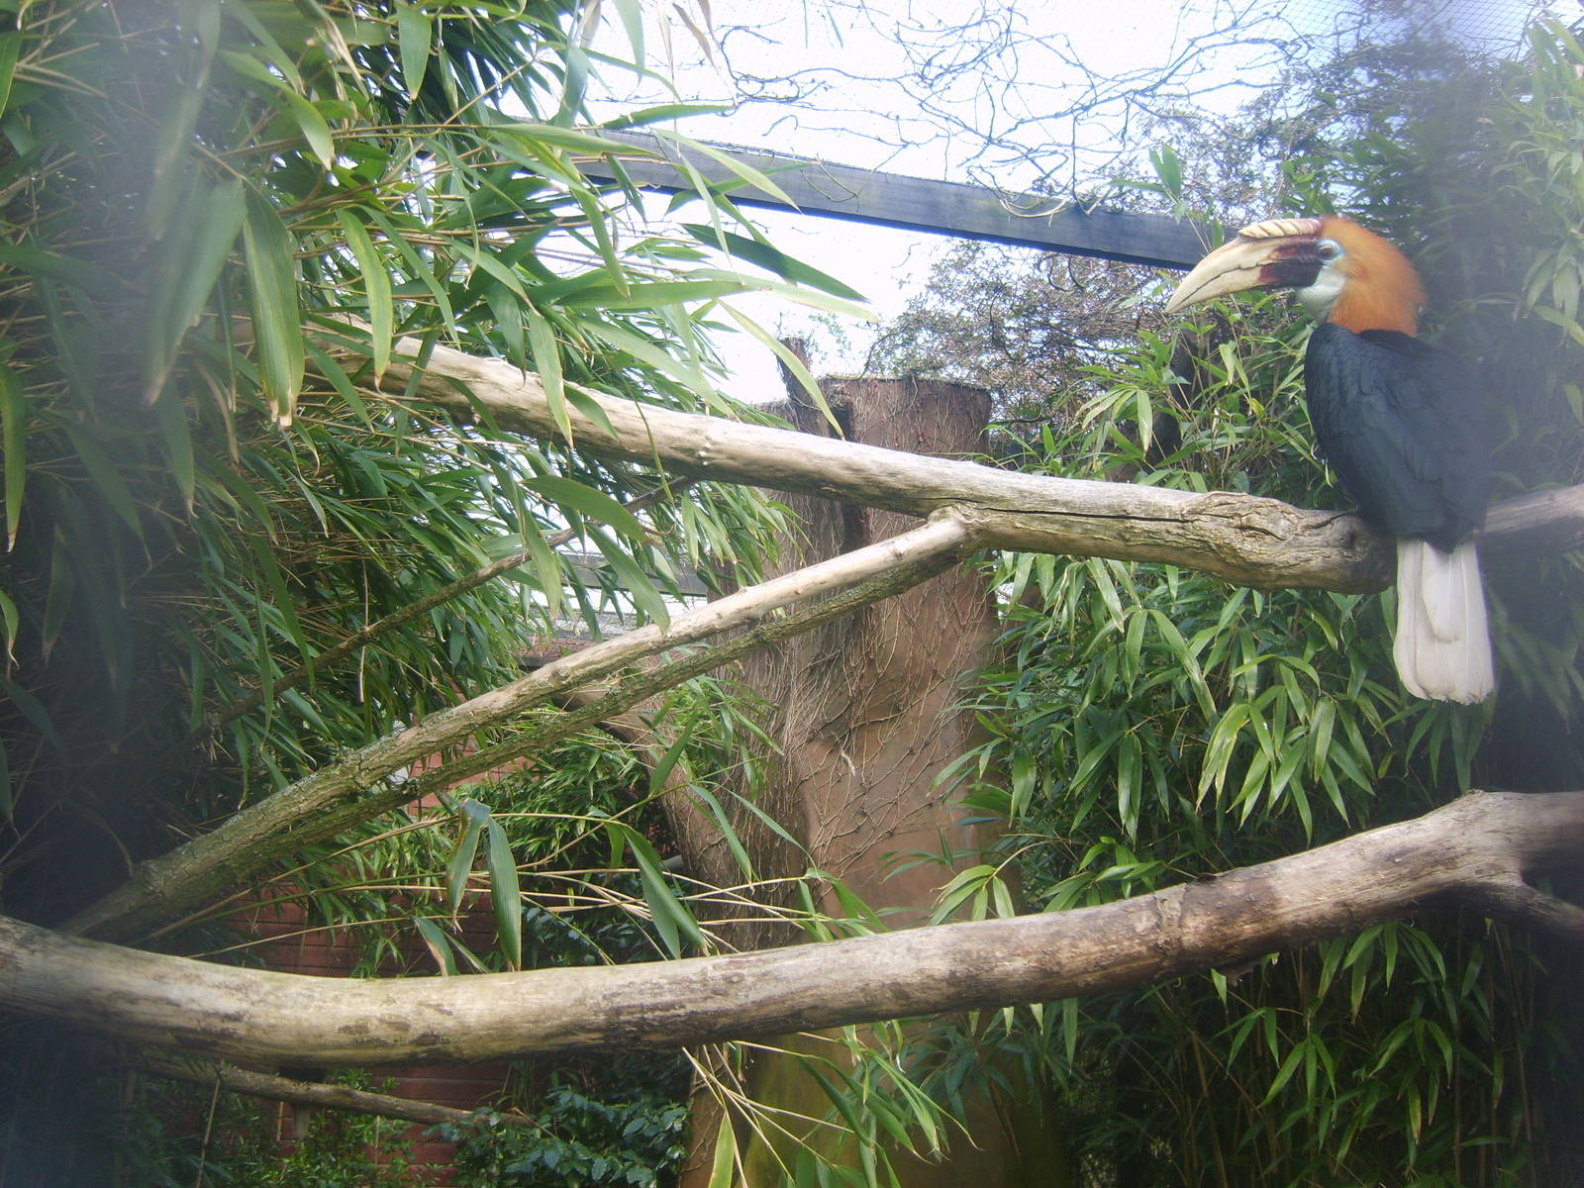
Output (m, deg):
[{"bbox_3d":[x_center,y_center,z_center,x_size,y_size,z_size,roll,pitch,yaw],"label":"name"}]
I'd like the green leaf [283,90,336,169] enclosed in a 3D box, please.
[{"bbox_3d":[-0.467,-0.449,1.550,0.034,0.090,0.030,-26,-3,-10],"label":"green leaf"}]

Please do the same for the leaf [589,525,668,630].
[{"bbox_3d":[-0.194,-0.021,1.900,0.037,0.155,0.030,-36,-3,-9],"label":"leaf"}]

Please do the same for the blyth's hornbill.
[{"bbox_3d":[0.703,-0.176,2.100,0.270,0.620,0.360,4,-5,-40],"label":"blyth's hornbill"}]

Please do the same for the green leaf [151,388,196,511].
[{"bbox_3d":[-0.579,-0.135,1.500,0.033,0.120,0.030,-12,-3,-11],"label":"green leaf"}]

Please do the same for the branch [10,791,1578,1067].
[{"bbox_3d":[0.002,0.411,1.950,1.920,0.290,0.240,-2,-3,0],"label":"branch"}]

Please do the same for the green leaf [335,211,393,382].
[{"bbox_3d":[-0.428,-0.297,1.600,0.042,0.172,0.035,-11,-3,-11],"label":"green leaf"}]

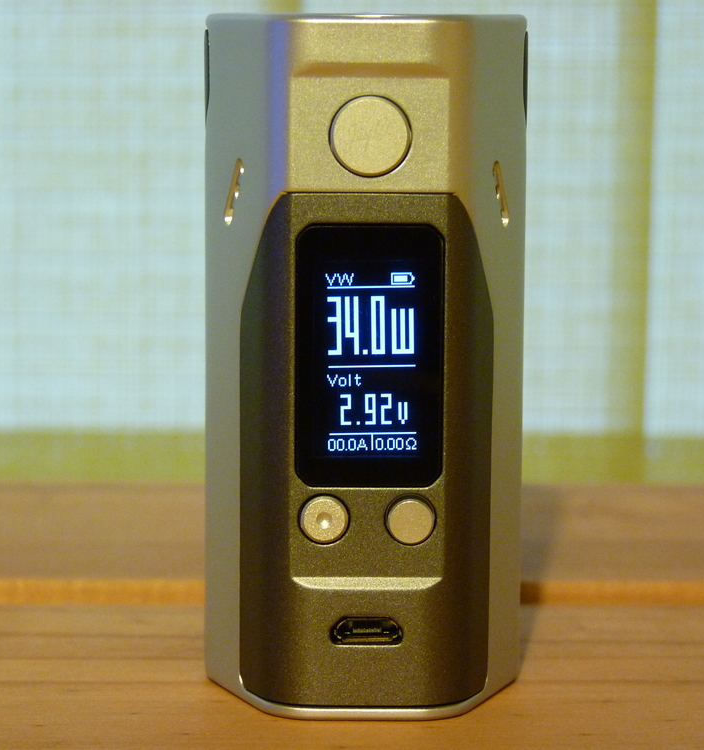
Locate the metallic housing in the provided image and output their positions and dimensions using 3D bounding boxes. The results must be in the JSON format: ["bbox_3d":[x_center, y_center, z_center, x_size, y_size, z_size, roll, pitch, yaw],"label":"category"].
[{"bbox_3d":[0.002,-0.003,0.360,0.040,0.085,0.050,0,7,-1],"label":"metallic housing"}]

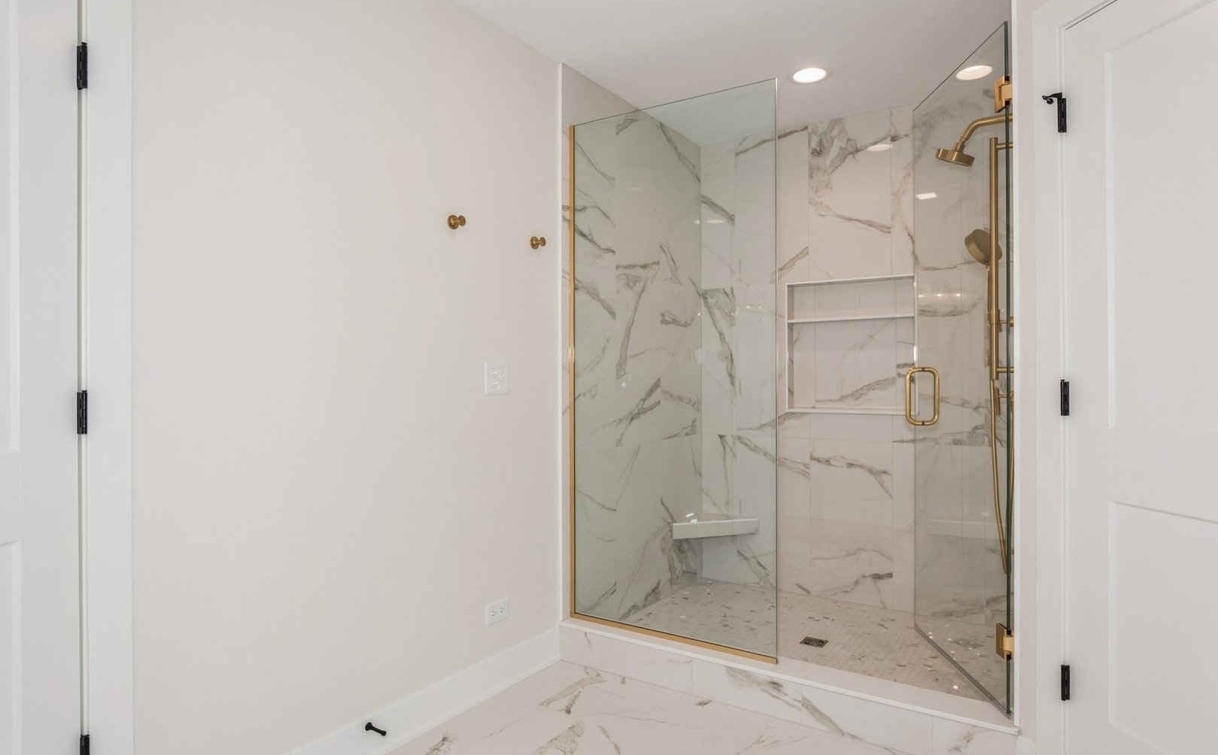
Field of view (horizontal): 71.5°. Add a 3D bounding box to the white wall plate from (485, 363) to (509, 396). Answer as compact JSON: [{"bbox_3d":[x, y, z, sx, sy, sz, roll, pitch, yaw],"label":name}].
[{"bbox_3d":[-0.395,0.004,2.990,0.009,0.117,0.122,0,0,30],"label":"white wall plate"}]

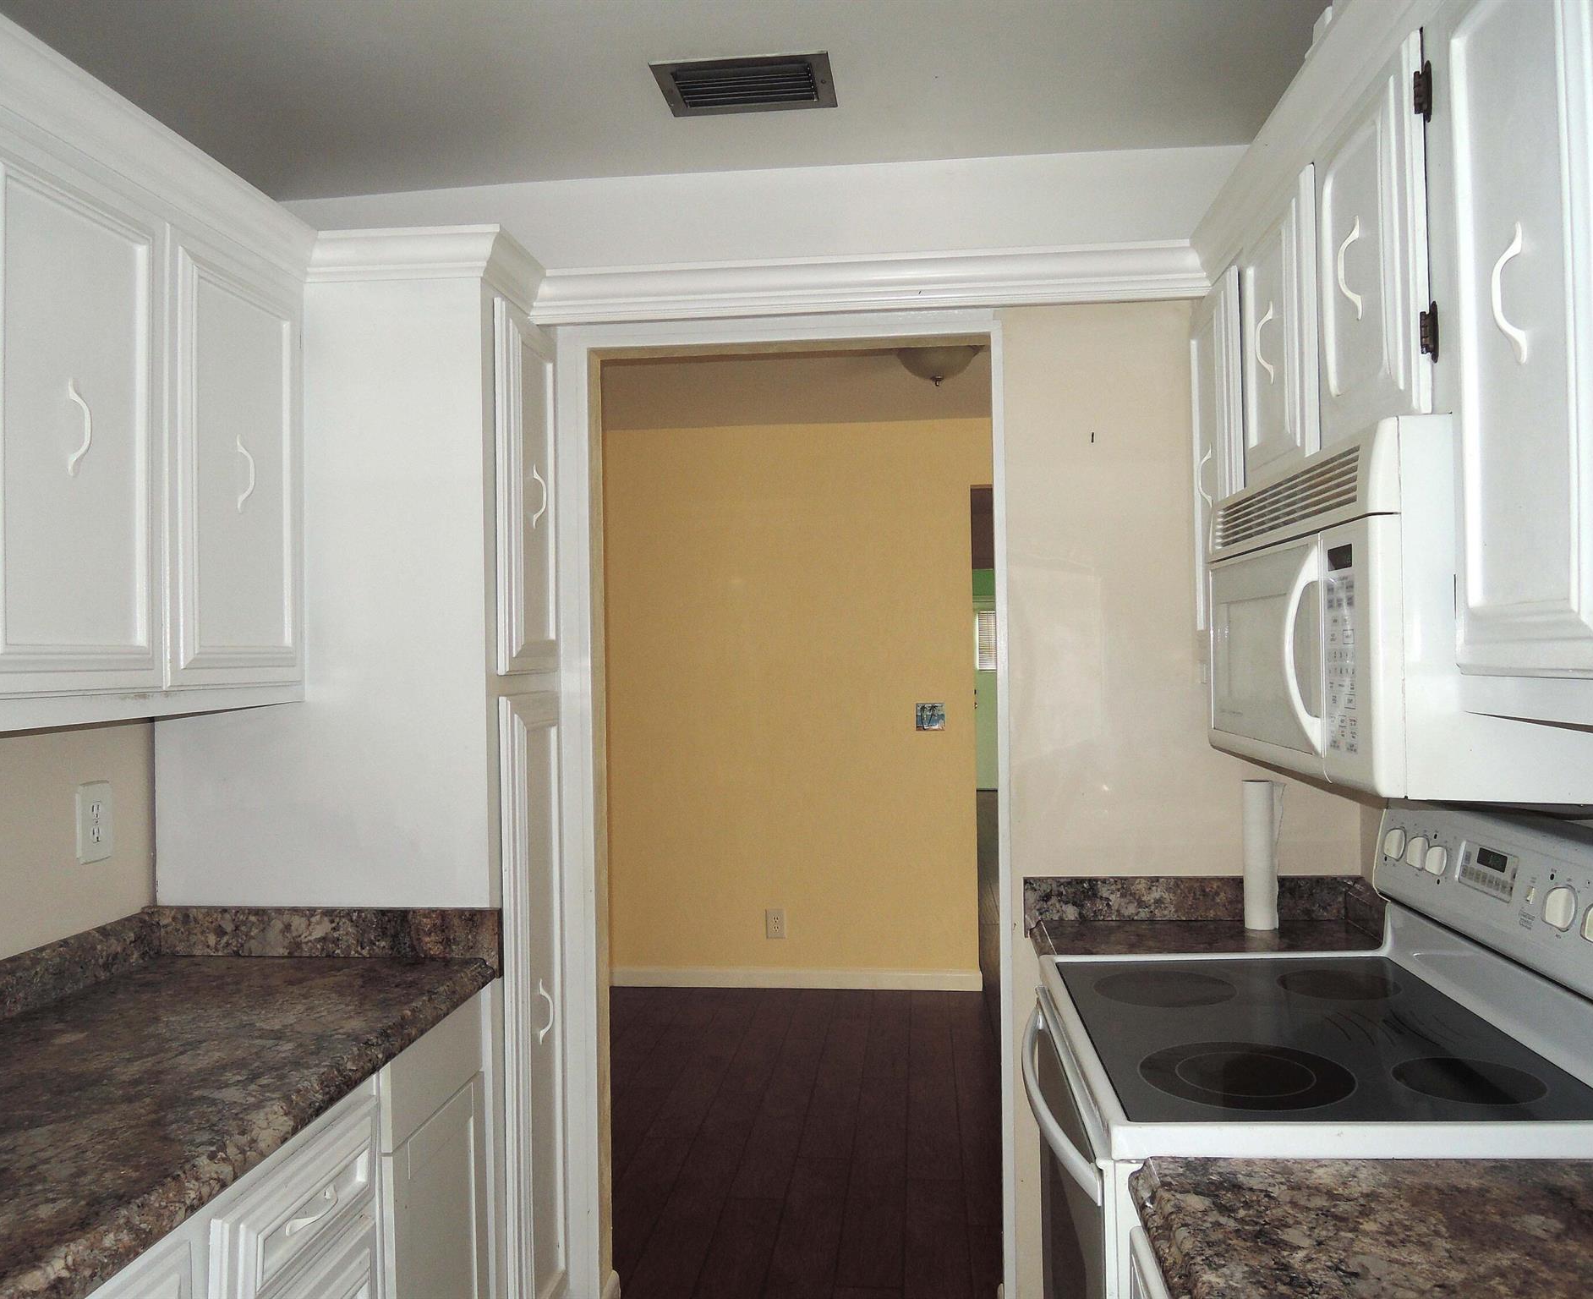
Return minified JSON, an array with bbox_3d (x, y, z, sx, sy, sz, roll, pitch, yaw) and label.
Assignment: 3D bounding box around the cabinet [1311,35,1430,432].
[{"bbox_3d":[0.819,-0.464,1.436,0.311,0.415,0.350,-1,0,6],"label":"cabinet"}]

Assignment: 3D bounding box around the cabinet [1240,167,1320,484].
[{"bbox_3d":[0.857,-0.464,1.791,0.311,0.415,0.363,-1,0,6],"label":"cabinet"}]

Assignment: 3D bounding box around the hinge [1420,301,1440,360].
[{"bbox_3d":[0.664,-0.335,1.263,0.017,0.063,0.023,-1,0,6],"label":"hinge"}]

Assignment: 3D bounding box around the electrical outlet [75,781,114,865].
[{"bbox_3d":[-1.148,0.283,1.968,0.010,0.131,0.087,-1,0,6],"label":"electrical outlet"}]

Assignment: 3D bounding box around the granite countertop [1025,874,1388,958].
[{"bbox_3d":[0.760,0.504,2.165,0.648,0.121,0.390,-1,0,6],"label":"granite countertop"}]

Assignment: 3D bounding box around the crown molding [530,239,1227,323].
[{"bbox_3d":[0.117,-0.689,2.247,1.295,0.073,0.108,-1,0,6],"label":"crown molding"}]

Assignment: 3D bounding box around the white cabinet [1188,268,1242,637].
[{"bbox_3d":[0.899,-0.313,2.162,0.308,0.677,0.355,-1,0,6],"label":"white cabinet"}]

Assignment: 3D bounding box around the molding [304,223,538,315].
[{"bbox_3d":[-0.667,-0.675,2.202,0.377,0.072,0.354,-1,0,6],"label":"molding"}]

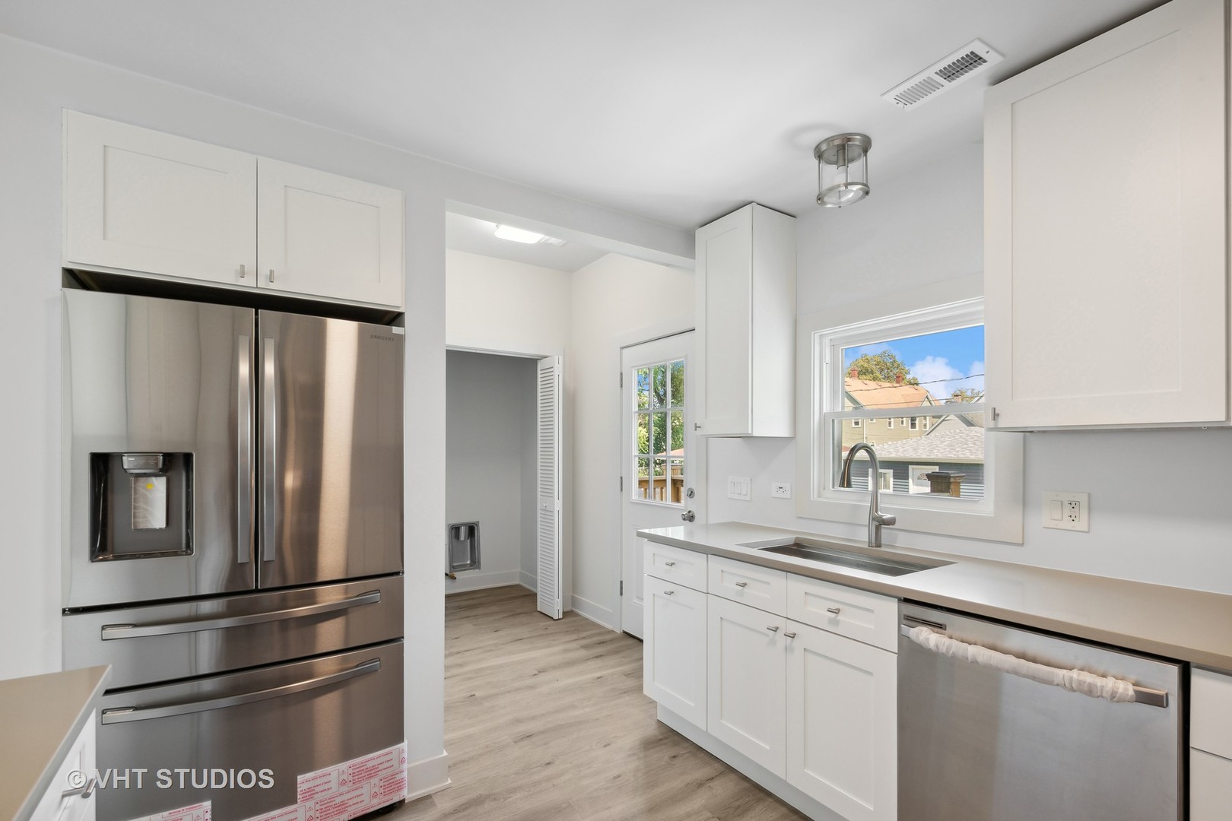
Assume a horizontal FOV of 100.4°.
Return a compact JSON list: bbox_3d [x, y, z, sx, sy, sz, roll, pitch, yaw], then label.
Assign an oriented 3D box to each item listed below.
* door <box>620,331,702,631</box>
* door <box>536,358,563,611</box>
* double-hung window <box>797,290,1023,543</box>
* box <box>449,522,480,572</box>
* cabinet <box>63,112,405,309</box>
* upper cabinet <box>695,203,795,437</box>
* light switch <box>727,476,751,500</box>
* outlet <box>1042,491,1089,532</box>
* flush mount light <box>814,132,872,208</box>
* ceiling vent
[{"bbox_3d":[0.272,0.549,3.380,0.050,2.030,0.770,2,-4,-37],"label":"door"},{"bbox_3d":[-0.523,0.598,4.025,0.060,2.010,0.290,2,-4,-40],"label":"door"},{"bbox_3d":[1.169,0.010,2.159,0.100,0.950,0.885,2,-4,-37],"label":"double-hung window"},{"bbox_3d":[-1.456,1.294,4.909,0.310,0.460,0.100,1,-4,-32],"label":"box"},{"bbox_3d":[-1.332,-0.601,1.932,0.915,0.457,0.550,1,-4,-32],"label":"cabinet"},{"bbox_3d":[0.649,-0.403,2.591,0.310,1.070,0.385,2,-4,-37],"label":"upper cabinet"},{"bbox_3d":[0.669,0.420,2.772,0.012,0.119,0.160,2,-4,-37],"label":"light switch"},{"bbox_3d":[1.472,0.331,1.679,0.012,0.122,0.117,2,-4,-37],"label":"outlet"},{"bbox_3d":[0.867,-0.915,1.960,0.200,0.195,0.200,0,-3,0],"label":"flush mount light"},{"bbox_3d":[0.996,-1.023,1.579,0.145,0.015,0.287,2,-4,-37],"label":"ceiling vent"}]

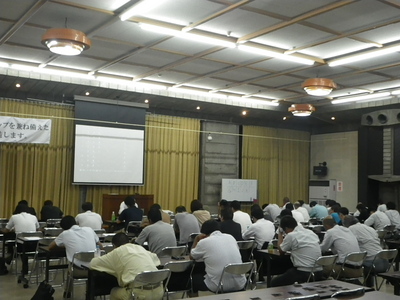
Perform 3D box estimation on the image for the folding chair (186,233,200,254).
[{"bbox_3d":[-0.155,1.961,9.304,0.460,0.770,0.480,4,-4,-34],"label":"folding chair"}]

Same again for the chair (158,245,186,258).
[{"bbox_3d":[-0.518,1.754,6.986,0.460,0.770,0.480,3,-5,-35],"label":"chair"}]

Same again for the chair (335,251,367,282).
[{"bbox_3d":[2.012,1.790,6.771,0.460,0.770,0.490,4,-5,-36],"label":"chair"}]

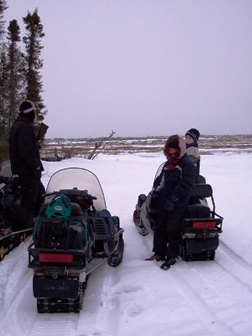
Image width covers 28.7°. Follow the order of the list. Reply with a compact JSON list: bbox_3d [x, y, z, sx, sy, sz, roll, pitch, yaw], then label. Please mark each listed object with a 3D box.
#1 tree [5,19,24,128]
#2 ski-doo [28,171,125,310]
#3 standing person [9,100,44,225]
[{"bbox_3d":[-4.081,-2.433,18.000,0.850,6.050,0.850,-1,3,0],"label":"tree"},{"bbox_3d":[-0.636,0.632,5.841,1.150,1.250,2.850,-1,3,0],"label":"ski-doo"},{"bbox_3d":[-1.429,-0.028,7.100,0.470,1.840,0.530,-3,4,-30],"label":"standing person"}]

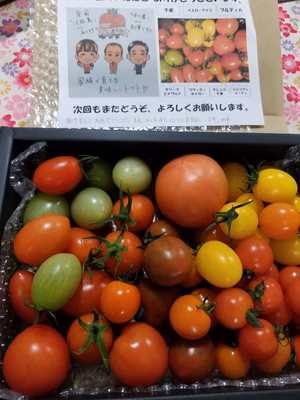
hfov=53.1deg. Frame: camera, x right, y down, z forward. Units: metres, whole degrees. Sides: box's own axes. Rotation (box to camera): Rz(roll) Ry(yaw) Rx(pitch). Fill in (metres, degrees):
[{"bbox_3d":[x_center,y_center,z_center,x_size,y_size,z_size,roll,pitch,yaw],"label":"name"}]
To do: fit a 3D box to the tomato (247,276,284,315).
[{"bbox_3d":[0.100,0.082,0.258,0.032,0.032,0.032,0,78,31],"label":"tomato"}]

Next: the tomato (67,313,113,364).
[{"bbox_3d":[-0.042,0.097,0.211,0.030,0.030,0.030,0,70,-2],"label":"tomato"}]

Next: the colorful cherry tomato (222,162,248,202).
[{"bbox_3d":[0.070,-0.015,0.255,0.029,0.031,0.033,0,70,-2],"label":"colorful cherry tomato"}]

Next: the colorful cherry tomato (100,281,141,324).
[{"bbox_3d":[-0.020,0.069,0.202,0.026,0.026,0.027,0,70,-2],"label":"colorful cherry tomato"}]

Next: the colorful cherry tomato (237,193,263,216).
[{"bbox_3d":[0.095,0.009,0.284,0.031,0.034,0.031,0,74,-3],"label":"colorful cherry tomato"}]

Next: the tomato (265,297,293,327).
[{"bbox_3d":[0.091,0.079,0.221,0.027,0.027,0.027,0,70,-2],"label":"tomato"}]

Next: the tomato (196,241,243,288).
[{"bbox_3d":[0.059,0.054,0.253,0.045,0.034,0.034,45,99,10],"label":"tomato"}]

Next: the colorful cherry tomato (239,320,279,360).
[{"bbox_3d":[0.077,0.100,0.213,0.028,0.027,0.028,0,71,-2],"label":"colorful cherry tomato"}]

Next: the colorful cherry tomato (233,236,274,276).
[{"bbox_3d":[0.092,0.050,0.263,0.033,0.033,0.033,0,74,-3],"label":"colorful cherry tomato"}]

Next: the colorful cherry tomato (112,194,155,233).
[{"bbox_3d":[-0.013,0.011,0.244,0.033,0.031,0.033,0,71,-2],"label":"colorful cherry tomato"}]

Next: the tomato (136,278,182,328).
[{"bbox_3d":[0.006,0.081,0.237,0.035,0.034,0.035,0,71,-2],"label":"tomato"}]

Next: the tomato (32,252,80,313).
[{"bbox_3d":[-0.066,0.059,0.213,0.031,0.031,0.042,23,83,6],"label":"tomato"}]

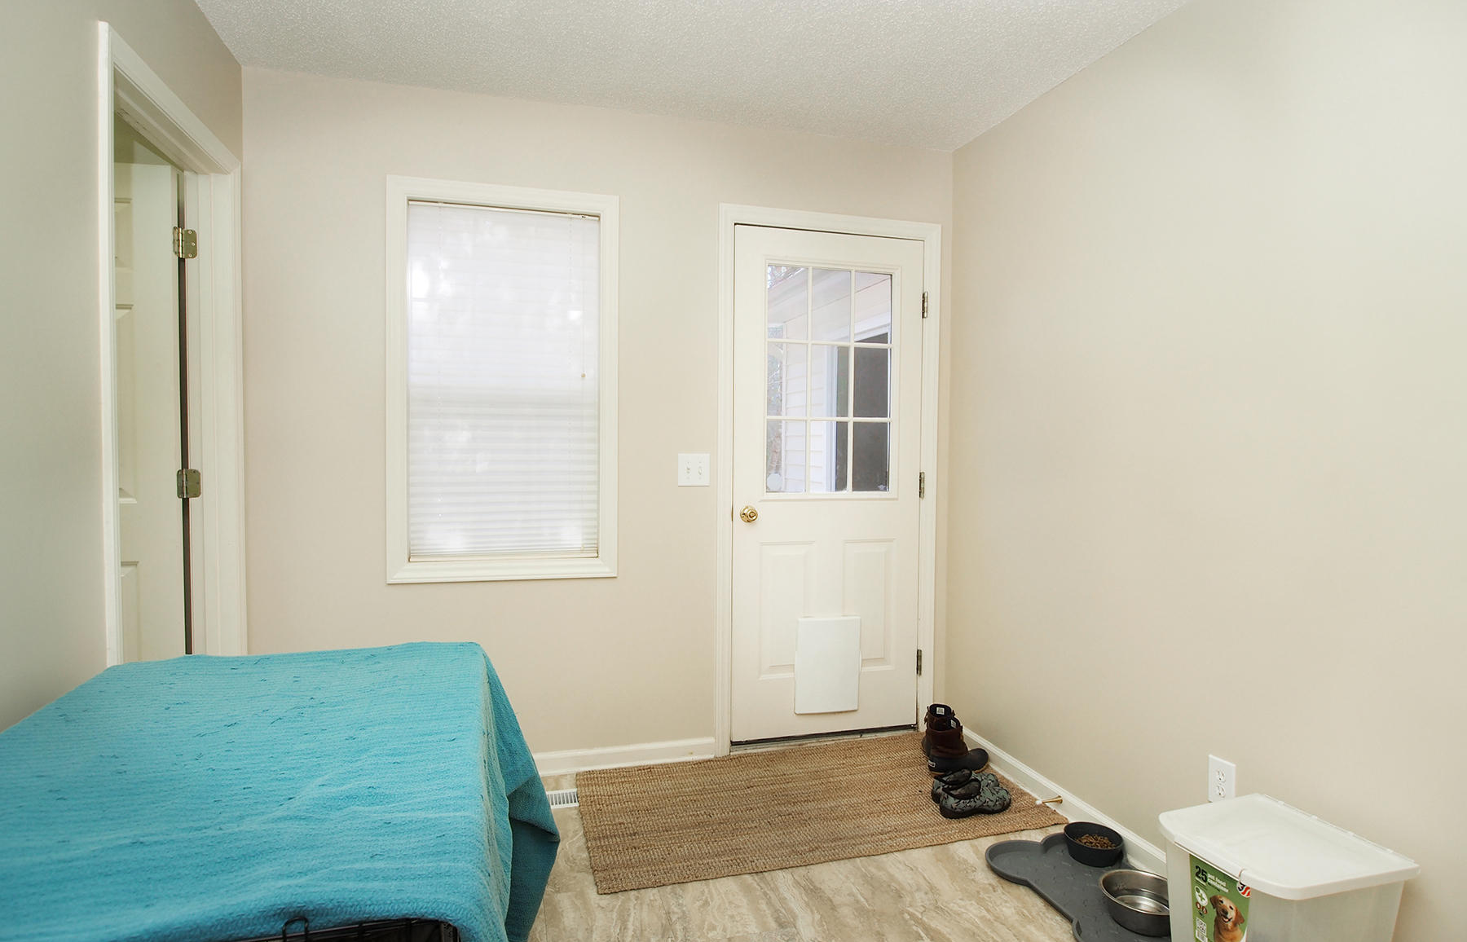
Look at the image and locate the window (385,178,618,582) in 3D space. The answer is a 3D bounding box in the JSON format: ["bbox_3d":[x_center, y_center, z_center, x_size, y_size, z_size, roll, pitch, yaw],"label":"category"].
[{"bbox_3d":[-0.815,-0.306,2.754,0.787,1.397,0.100,0,2,-16],"label":"window"}]

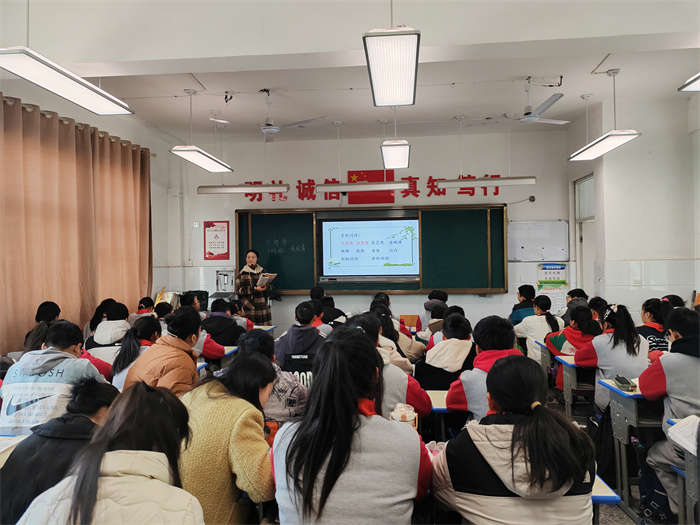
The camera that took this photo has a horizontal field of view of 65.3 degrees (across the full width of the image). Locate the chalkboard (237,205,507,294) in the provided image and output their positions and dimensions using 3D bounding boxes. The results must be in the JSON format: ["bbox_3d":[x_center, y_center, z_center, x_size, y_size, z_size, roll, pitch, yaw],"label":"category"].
[{"bbox_3d":[0.279,-0.168,8.043,4.000,1.267,0.100,-1,-1,5],"label":"chalkboard"}]

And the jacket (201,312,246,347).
[{"bbox_3d":[-1.253,0.771,5.412,0.480,0.550,0.380,-1,-1,13],"label":"jacket"}]

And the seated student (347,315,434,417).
[{"bbox_3d":[0.173,0.851,2.607,0.480,1.228,0.600,-1,-1,5],"label":"seated student"}]

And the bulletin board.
[{"bbox_3d":[2.730,-0.308,7.923,0.880,0.591,0.025,-1,-1,5],"label":"bulletin board"}]

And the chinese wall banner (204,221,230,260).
[{"bbox_3d":[-2.037,-0.330,8.380,0.395,0.588,0.015,-1,-1,5],"label":"chinese wall banner"}]

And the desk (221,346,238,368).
[{"bbox_3d":[-1.312,1.125,4.904,0.600,0.680,0.400,-1,-1,5],"label":"desk"}]

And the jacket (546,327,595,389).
[{"bbox_3d":[1.905,0.799,4.607,0.520,0.510,0.440,-1,-1,-3],"label":"jacket"}]

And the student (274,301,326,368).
[{"bbox_3d":[-0.346,0.902,4.442,0.460,1.181,0.600,-1,-1,5],"label":"student"}]

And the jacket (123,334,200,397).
[{"bbox_3d":[-1.219,0.774,3.590,0.520,0.600,0.450,-1,-1,20],"label":"jacket"}]

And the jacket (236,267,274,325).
[{"bbox_3d":[-1.292,0.497,7.395,0.500,0.954,0.360,-1,-1,-5],"label":"jacket"}]

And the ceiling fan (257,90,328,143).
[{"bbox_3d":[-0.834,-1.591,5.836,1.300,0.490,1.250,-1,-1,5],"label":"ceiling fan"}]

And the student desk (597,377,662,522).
[{"bbox_3d":[1.840,1.087,3.165,0.600,0.720,0.410,-1,-1,5],"label":"student desk"}]

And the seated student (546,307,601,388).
[{"bbox_3d":[1.887,0.889,4.579,0.460,1.048,0.600,-1,-1,-5],"label":"seated student"}]

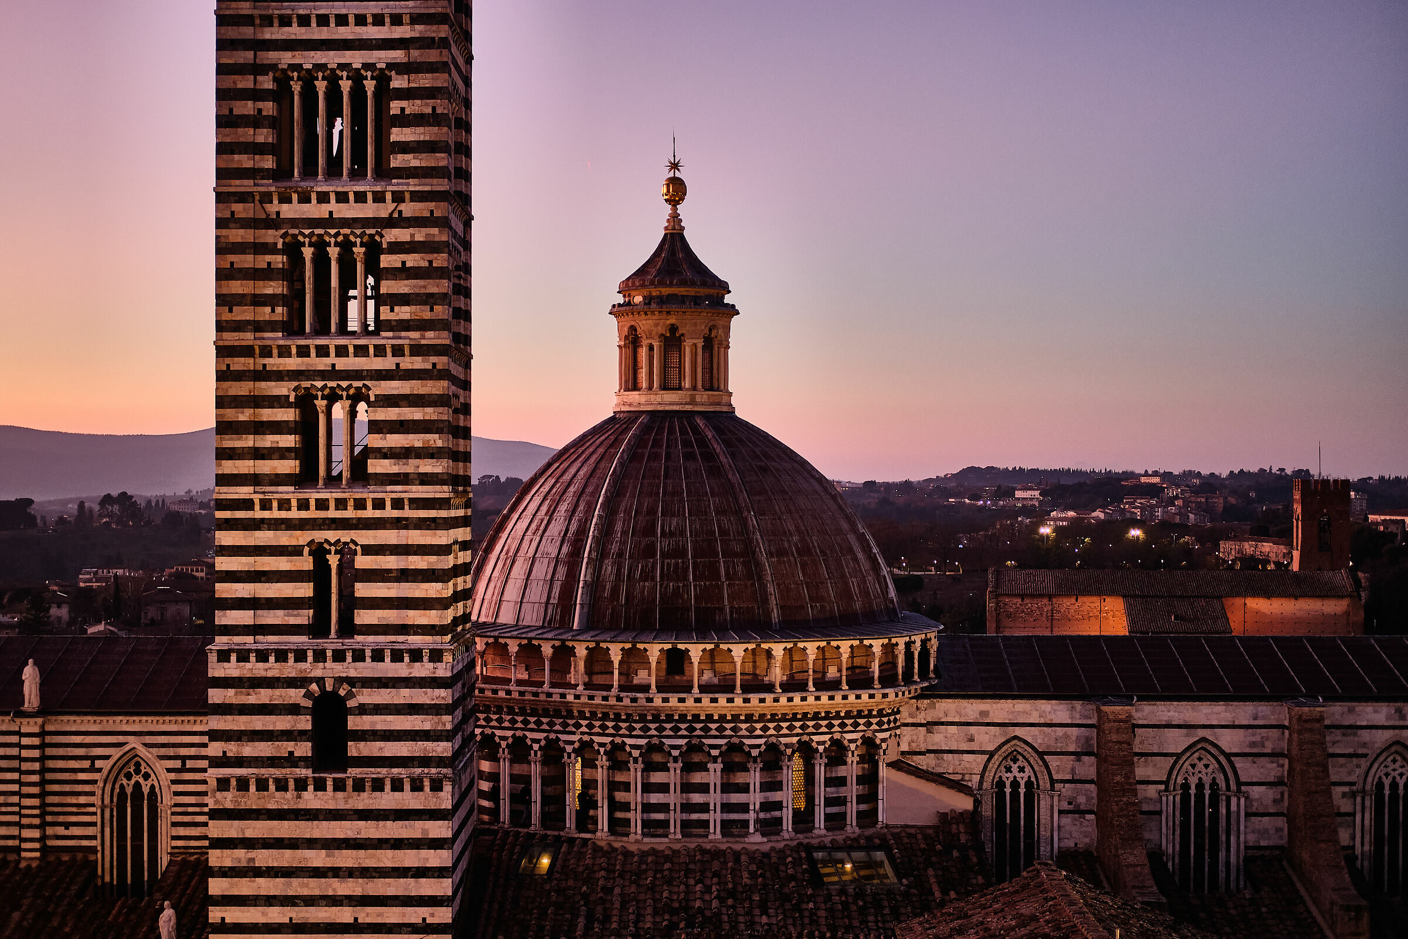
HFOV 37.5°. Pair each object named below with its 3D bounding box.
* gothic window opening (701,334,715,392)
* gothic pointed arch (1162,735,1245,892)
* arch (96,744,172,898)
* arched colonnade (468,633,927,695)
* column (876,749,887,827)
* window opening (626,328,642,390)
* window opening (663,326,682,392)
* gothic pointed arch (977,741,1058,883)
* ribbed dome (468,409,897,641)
[{"bbox_3d":[0.221,-4.339,83.400,0.800,2.500,0.350,0,0,-45],"label":"gothic window opening"},{"bbox_3d":[19.185,13.345,79.800,3.250,6.000,0.600,0,0,2],"label":"gothic pointed arch"},{"bbox_3d":[-22.322,13.752,81.200,2.970,6.000,0.600,0,0,2],"label":"arch"},{"bbox_3d":[-0.900,7.300,85.000,20.600,2.000,20.400,0,0,0],"label":"arched colonnade"},{"bbox_3d":[6.814,12.219,79.500,0.360,3.000,0.360,0,0,0],"label":"column"},{"bbox_3d":[-2.811,-4.406,83.400,0.800,2.550,0.350,0,0,45],"label":"window opening"},{"bbox_3d":[-1.252,-4.440,82.800,0.800,2.550,0.350,0,0,0],"label":"window opening"},{"bbox_3d":[12.109,13.370,80.200,3.150,6.000,0.600,0,0,2],"label":"gothic pointed arch"},{"bbox_3d":[-1.040,1.950,85.000,18.400,8.500,18.200,0,0,0],"label":"ribbed dome"}]

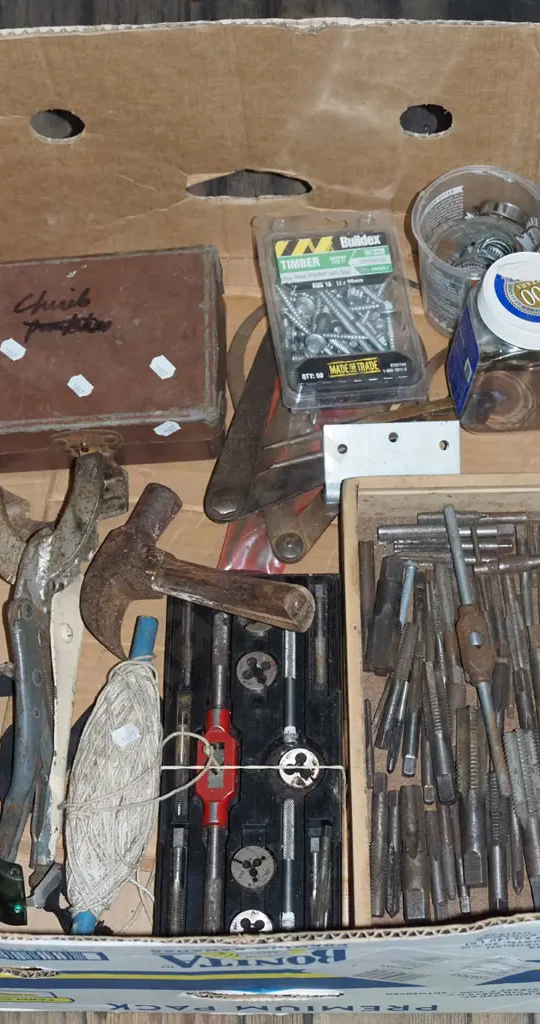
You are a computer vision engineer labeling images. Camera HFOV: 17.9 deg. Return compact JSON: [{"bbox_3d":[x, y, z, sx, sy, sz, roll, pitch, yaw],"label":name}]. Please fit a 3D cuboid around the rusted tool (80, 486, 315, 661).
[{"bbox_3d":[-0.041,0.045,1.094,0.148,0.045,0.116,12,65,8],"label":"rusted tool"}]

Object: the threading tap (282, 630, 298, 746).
[{"bbox_3d":[0.013,0.108,1.077,0.007,0.007,0.082,-1,64,2],"label":"threading tap"}]

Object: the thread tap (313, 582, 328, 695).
[{"bbox_3d":[0.032,0.080,1.089,0.009,0.009,0.076,0,64,2],"label":"thread tap"}]

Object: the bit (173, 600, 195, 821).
[{"bbox_3d":[-0.053,0.121,1.072,0.009,0.009,0.146,0,64,2],"label":"bit"}]

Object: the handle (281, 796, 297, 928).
[{"bbox_3d":[0.011,0.211,1.027,0.007,0.007,0.080,0,64,2],"label":"handle"}]

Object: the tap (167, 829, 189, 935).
[{"bbox_3d":[-0.055,0.222,1.023,0.009,0.009,0.070,-1,64,2],"label":"tap"}]

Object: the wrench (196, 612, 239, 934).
[{"bbox_3d":[-0.032,0.157,1.054,0.026,0.016,0.210,0,64,2],"label":"wrench"}]

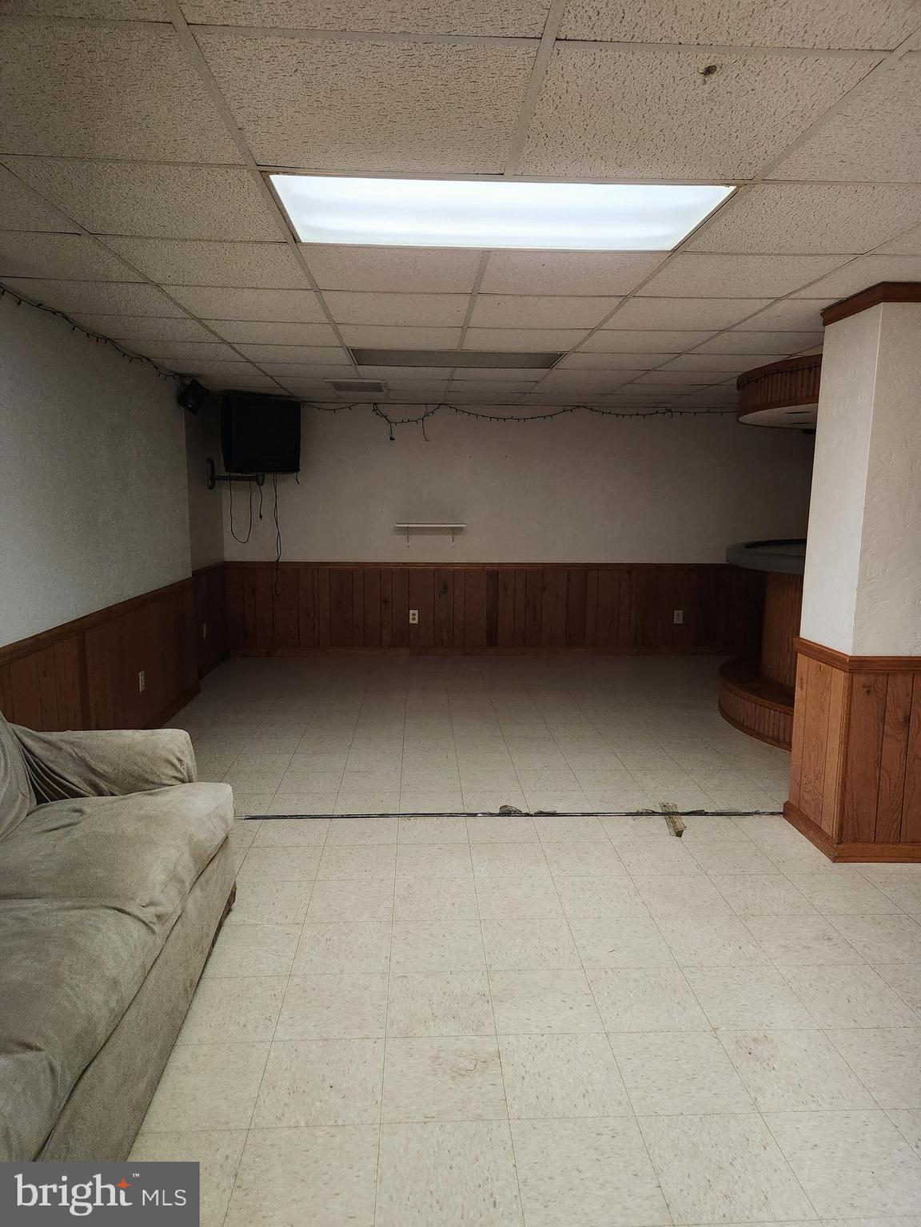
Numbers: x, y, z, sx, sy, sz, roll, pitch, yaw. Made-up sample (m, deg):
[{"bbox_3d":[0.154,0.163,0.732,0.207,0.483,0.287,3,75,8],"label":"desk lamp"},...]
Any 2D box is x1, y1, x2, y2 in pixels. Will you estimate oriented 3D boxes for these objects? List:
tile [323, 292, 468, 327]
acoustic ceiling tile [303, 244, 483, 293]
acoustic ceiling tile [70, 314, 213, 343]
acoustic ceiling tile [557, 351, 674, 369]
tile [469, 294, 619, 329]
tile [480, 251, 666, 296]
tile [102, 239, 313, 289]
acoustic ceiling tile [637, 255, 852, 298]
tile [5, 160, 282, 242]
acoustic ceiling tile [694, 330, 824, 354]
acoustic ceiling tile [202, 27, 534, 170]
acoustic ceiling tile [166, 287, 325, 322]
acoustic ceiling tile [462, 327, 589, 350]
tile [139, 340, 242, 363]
[{"bbox_3d":[-0.264,-1.304,3.484,0.600,0.020,0.600,0,8,-3],"label":"tile"},{"bbox_3d":[-0.233,-1.208,2.865,0.600,0.025,0.600,0,8,-3],"label":"acoustic ceiling tile"},{"bbox_3d":[-1.497,-1.399,4.029,0.569,0.020,0.600,0,8,-3],"label":"acoustic ceiling tile"},{"bbox_3d":[0.894,-1.472,4.734,0.595,0.020,0.595,0,9,-3],"label":"acoustic ceiling tile"},{"bbox_3d":[0.343,-1.296,3.500,0.600,0.025,0.600,0,8,-3],"label":"tile"},{"bbox_3d":[0.374,-1.206,2.893,0.600,0.025,0.600,0,8,-3],"label":"tile"},{"bbox_3d":[-0.844,-1.214,2.834,0.600,0.020,0.600,0,8,-3],"label":"tile"},{"bbox_3d":[0.973,-1.202,2.910,0.600,0.025,0.600,0,8,-3],"label":"acoustic ceiling tile"},{"bbox_3d":[-0.815,-1.126,2.245,0.600,0.020,0.600,0,8,-3],"label":"tile"},{"bbox_3d":[1.533,-1.380,4.162,0.595,0.020,0.595,0,9,-3],"label":"acoustic ceiling tile"},{"bbox_3d":[-0.173,-1.033,1.673,0.600,0.020,0.600,0,8,-3],"label":"acoustic ceiling tile"},{"bbox_3d":[-0.872,-1.297,3.437,0.595,0.020,0.595,0,9,-3],"label":"acoustic ceiling tile"},{"bbox_3d":[0.318,-1.395,4.134,0.600,0.020,0.600,0,8,-3],"label":"acoustic ceiling tile"},{"bbox_3d":[-1.546,-1.479,4.588,0.600,0.025,0.600,0,8,-3],"label":"tile"}]

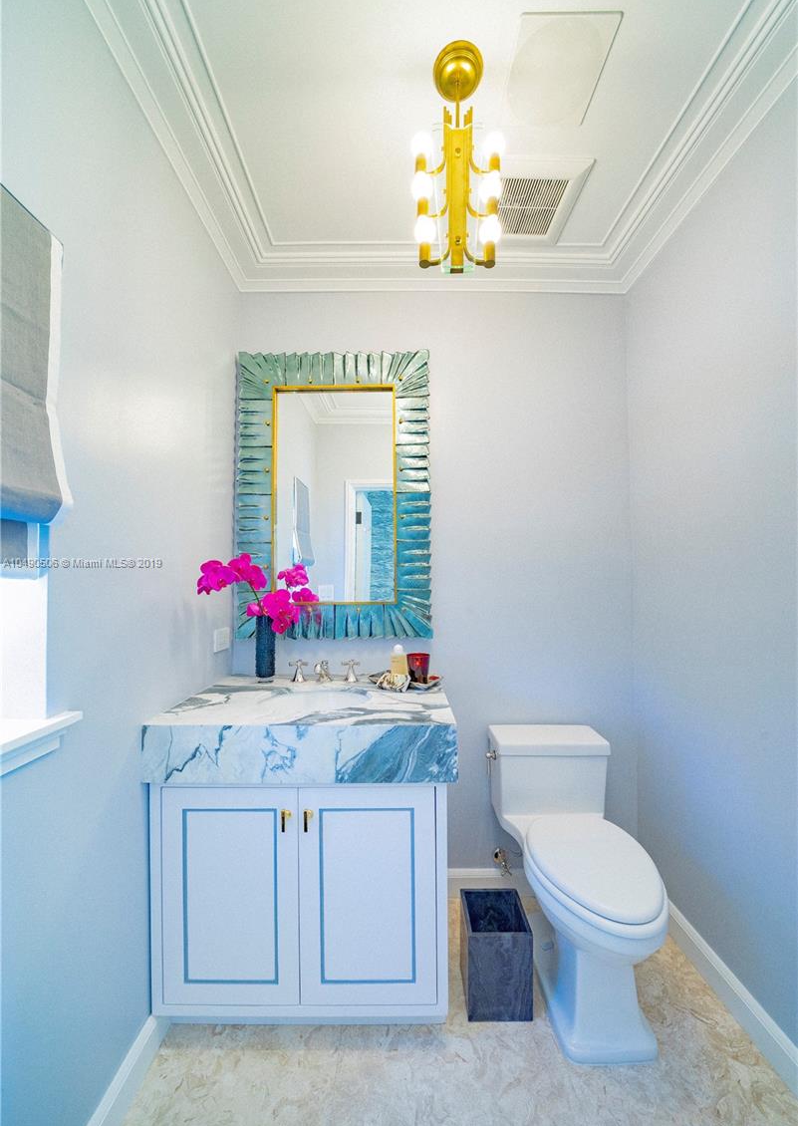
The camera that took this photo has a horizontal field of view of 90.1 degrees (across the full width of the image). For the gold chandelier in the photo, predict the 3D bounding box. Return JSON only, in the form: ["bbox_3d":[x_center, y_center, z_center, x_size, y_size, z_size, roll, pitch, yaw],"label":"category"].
[{"bbox_3d":[0.144,-0.964,0.980,0.225,0.515,0.165,0,-2,0],"label":"gold chandelier"}]

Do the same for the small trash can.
[{"bbox_3d":[0.298,1.207,1.240,0.180,0.249,0.162,0,-2,0],"label":"small trash can"}]

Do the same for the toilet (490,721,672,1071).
[{"bbox_3d":[0.568,0.992,1.271,0.412,0.682,0.690,0,-2,0],"label":"toilet"}]

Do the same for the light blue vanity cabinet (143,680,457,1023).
[{"bbox_3d":[-0.270,0.894,1.348,0.854,0.882,0.573,0,-2,0],"label":"light blue vanity cabinet"}]

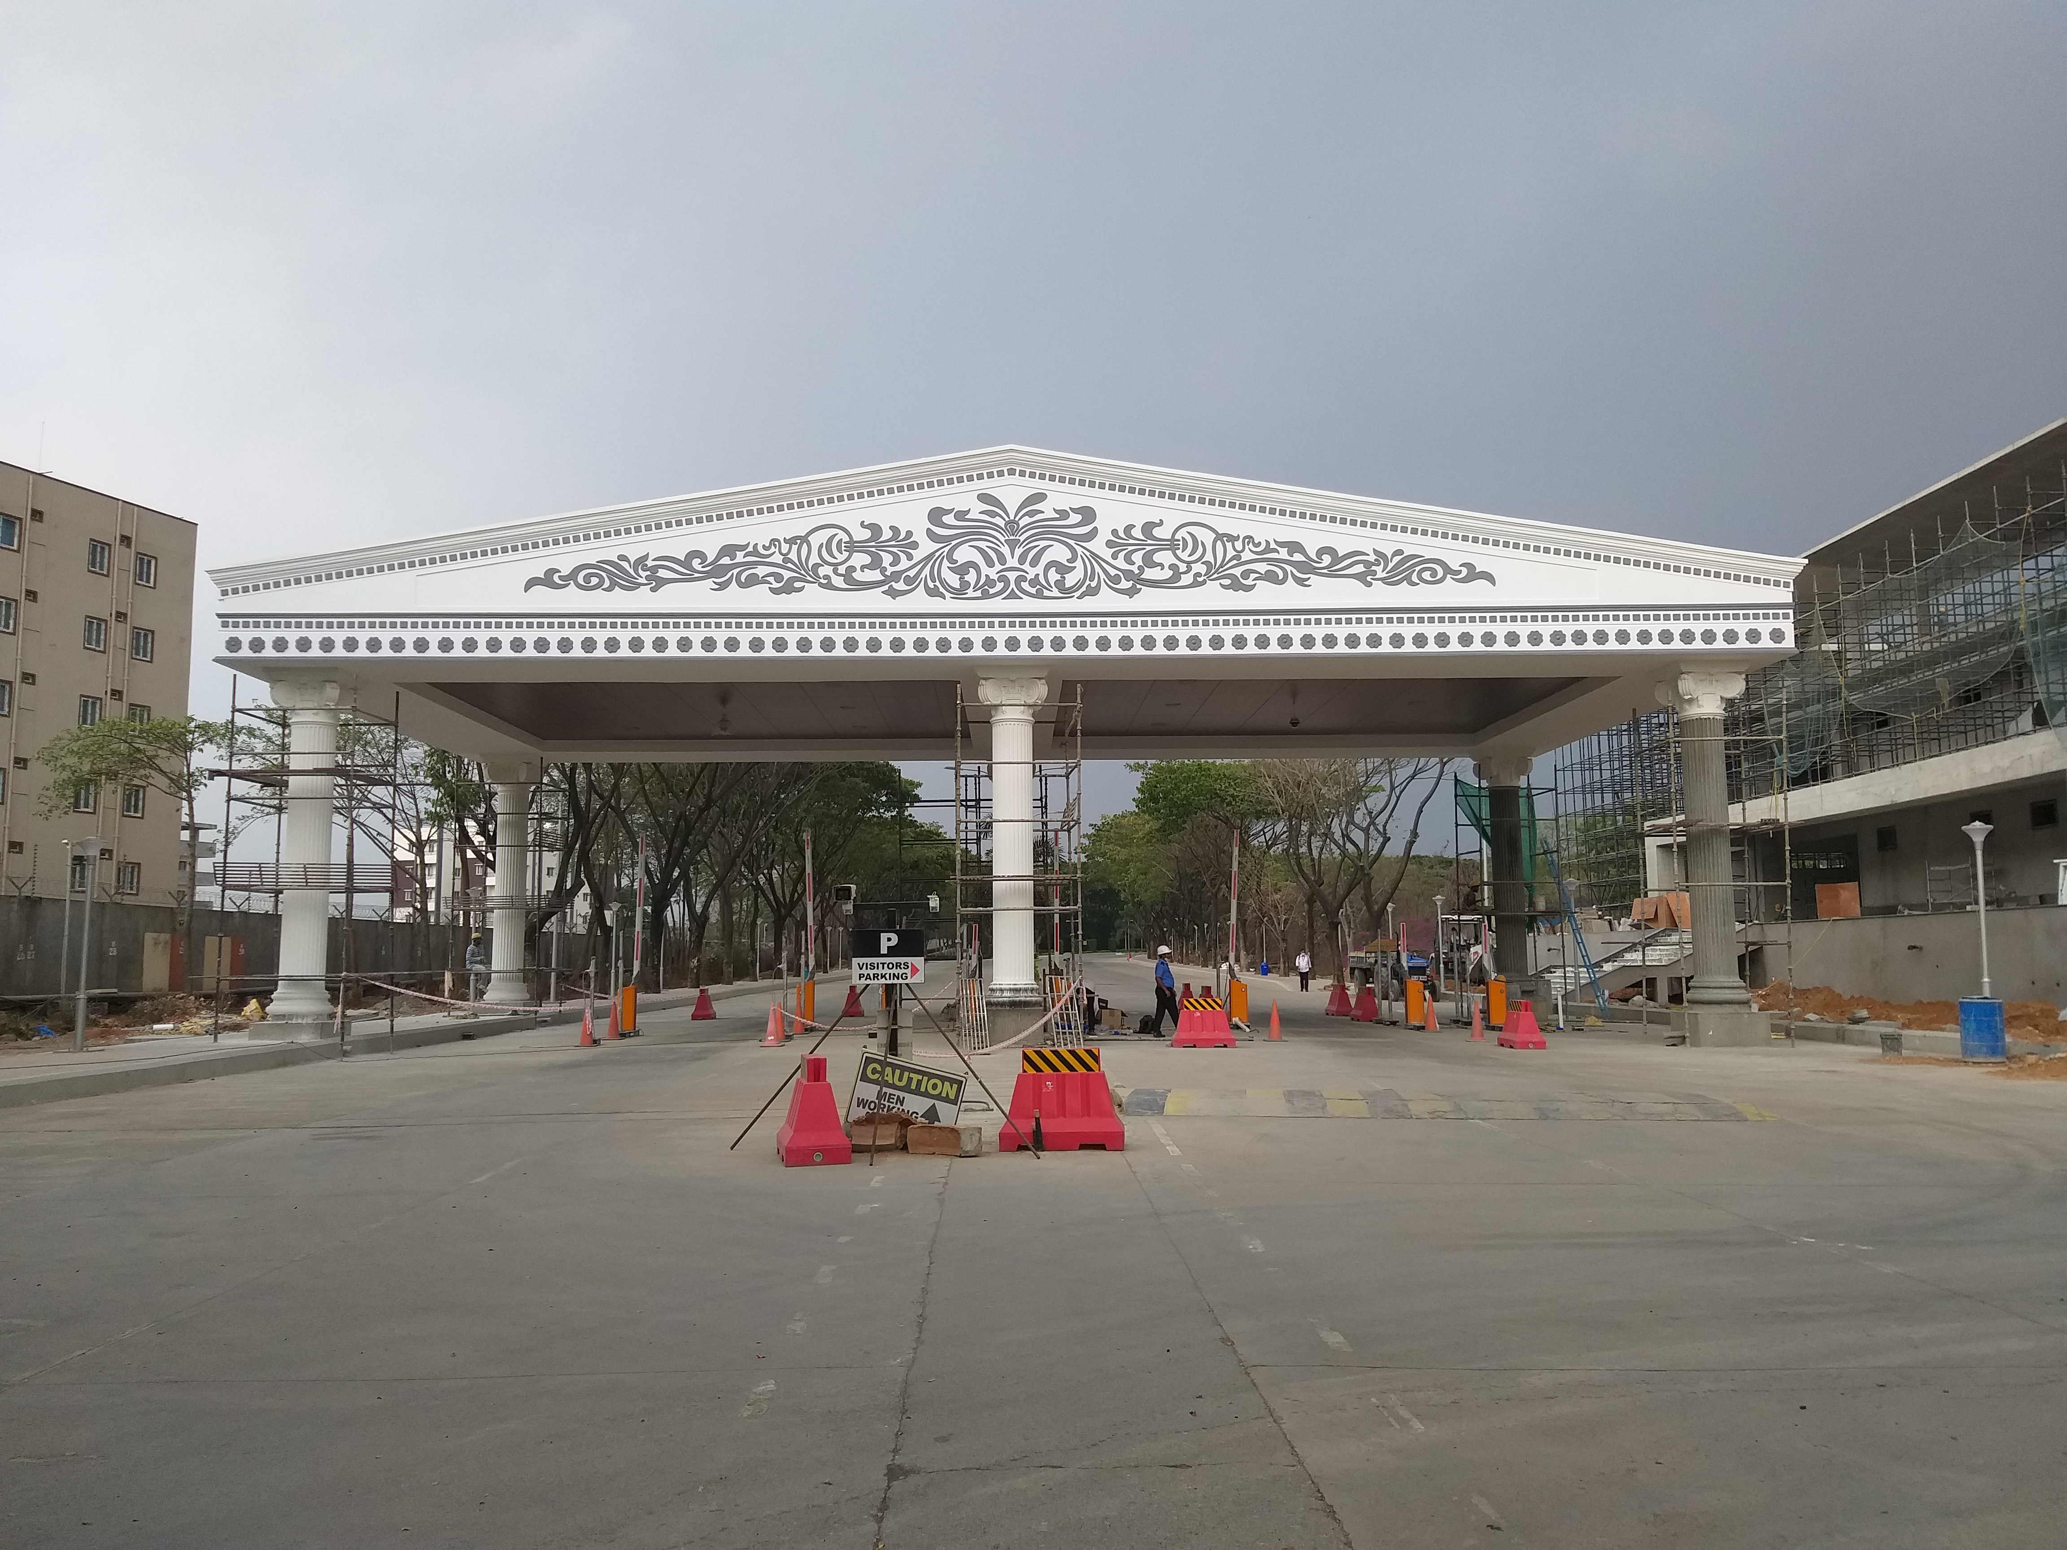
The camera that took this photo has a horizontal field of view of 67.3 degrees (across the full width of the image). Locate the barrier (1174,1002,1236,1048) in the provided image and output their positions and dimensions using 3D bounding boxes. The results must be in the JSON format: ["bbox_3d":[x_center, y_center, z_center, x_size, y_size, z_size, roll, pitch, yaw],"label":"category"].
[{"bbox_3d":[2.810,4.124,25.807,1.070,0.780,0.530,0,-6,0],"label":"barrier"}]

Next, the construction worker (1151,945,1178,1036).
[{"bbox_3d":[2.590,4.263,30.531,0.600,1.750,0.500,0,-7,-1],"label":"construction worker"}]

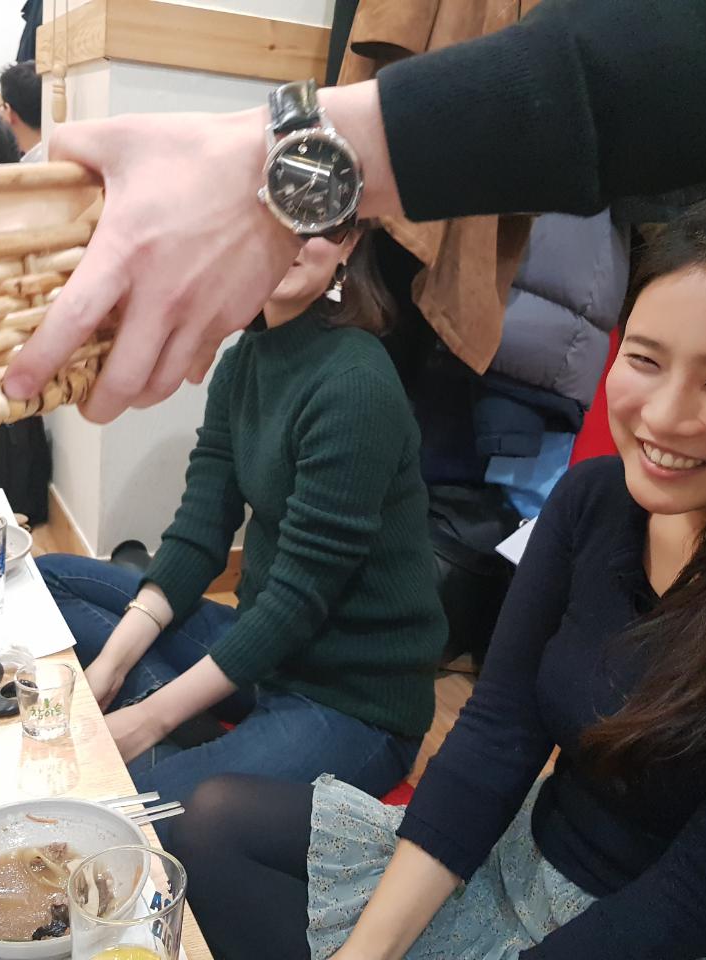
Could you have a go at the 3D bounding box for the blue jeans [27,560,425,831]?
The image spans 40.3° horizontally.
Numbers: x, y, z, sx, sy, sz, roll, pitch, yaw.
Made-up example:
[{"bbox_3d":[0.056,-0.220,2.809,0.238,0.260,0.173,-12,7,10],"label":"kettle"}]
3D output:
[{"bbox_3d":[-0.200,0.285,1.487,0.520,0.260,0.670,-3,19,-27],"label":"blue jeans"}]

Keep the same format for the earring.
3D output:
[{"bbox_3d":[-0.022,-0.259,1.260,0.026,0.052,0.014,5,17,-3],"label":"earring"}]

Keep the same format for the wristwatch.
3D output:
[{"bbox_3d":[-0.015,-0.134,0.408,0.044,0.064,0.055,-13,25,14],"label":"wristwatch"}]

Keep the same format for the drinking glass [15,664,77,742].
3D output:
[{"bbox_3d":[-0.277,0.201,0.868,0.051,0.054,0.051,-3,19,-27],"label":"drinking glass"}]

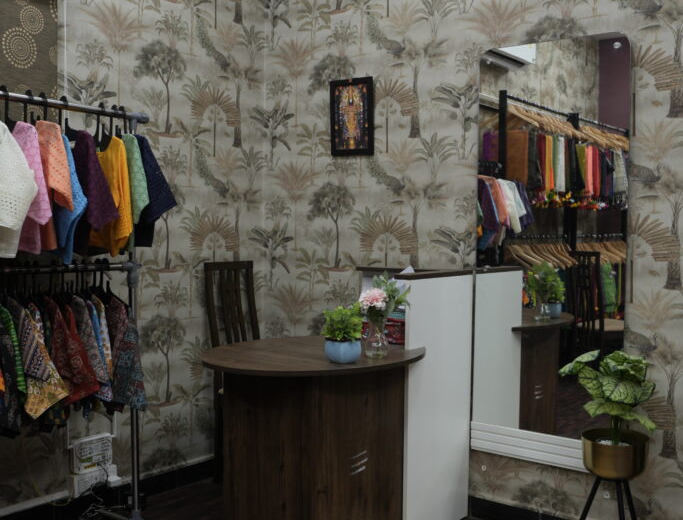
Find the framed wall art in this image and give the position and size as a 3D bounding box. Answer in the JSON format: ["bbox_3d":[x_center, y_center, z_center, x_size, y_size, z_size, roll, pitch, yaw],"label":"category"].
[{"bbox_3d":[0.047,-0.656,3.404,0.243,0.350,0.022,1,3,38],"label":"framed wall art"}]

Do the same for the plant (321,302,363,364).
[{"bbox_3d":[0.000,0.226,2.308,0.131,0.186,0.125,1,1,0],"label":"plant"}]

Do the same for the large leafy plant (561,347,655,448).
[{"bbox_3d":[0.912,0.467,2.537,0.330,0.317,0.300,1,1,38],"label":"large leafy plant"}]

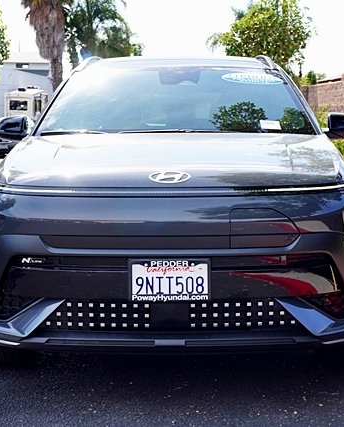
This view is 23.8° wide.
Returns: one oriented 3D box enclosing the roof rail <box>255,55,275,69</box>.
[{"bbox_3d":[0.645,-1.085,5.920,0.070,0.150,1.750,0,7,2],"label":"roof rail"}]

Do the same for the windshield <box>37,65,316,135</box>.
[{"bbox_3d":[0.027,-0.630,4.571,1.460,0.130,0.950,0,32,1],"label":"windshield"}]

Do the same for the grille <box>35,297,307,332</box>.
[{"bbox_3d":[-0.006,0.399,3.216,1.030,0.135,0.100,0,6,1],"label":"grille"}]

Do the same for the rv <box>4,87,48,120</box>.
[{"bbox_3d":[-13.000,-9.150,73.300,2.450,3.200,7.000,0,7,1],"label":"rv"}]

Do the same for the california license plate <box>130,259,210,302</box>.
[{"bbox_3d":[-0.008,0.253,3.090,0.312,0.162,0.020,0,7,2],"label":"california license plate"}]

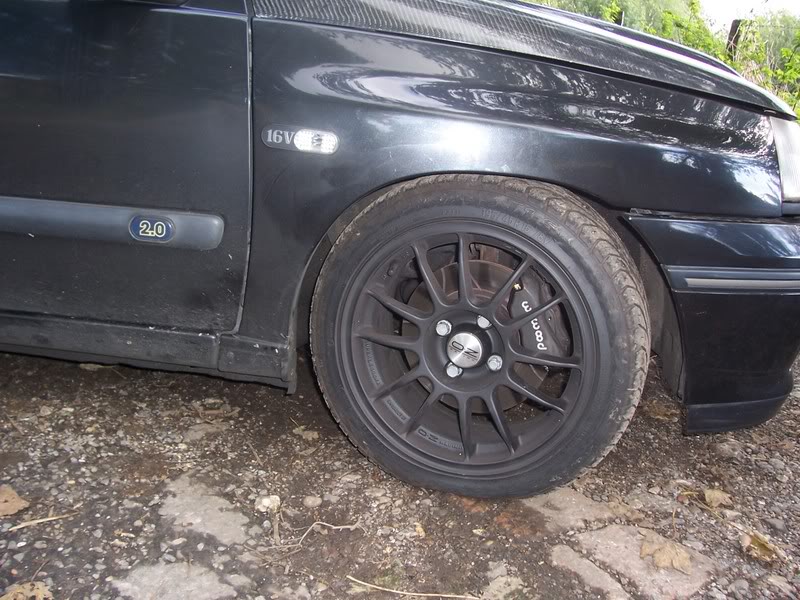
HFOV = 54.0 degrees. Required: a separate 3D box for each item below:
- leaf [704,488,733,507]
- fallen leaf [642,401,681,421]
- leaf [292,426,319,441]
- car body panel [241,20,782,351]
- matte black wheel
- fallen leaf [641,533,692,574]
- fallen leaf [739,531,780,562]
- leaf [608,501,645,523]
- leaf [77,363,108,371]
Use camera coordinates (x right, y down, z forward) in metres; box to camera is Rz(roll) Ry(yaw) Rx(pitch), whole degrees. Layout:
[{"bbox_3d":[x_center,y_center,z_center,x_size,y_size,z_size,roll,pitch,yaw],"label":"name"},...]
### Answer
[{"bbox_3d":[0.554,0.344,1.366,0.041,0.018,0.075,6,14,13],"label":"leaf"},{"bbox_3d":[0.591,0.248,1.787,0.070,0.016,0.105,0,13,-11],"label":"fallen leaf"},{"bbox_3d":[-0.180,0.264,1.558,0.066,0.013,0.038,13,17,37],"label":"leaf"},{"bbox_3d":[0.164,-0.166,1.236,0.830,0.520,0.180,6,13,11],"label":"car body panel"},{"bbox_3d":[0.128,0.064,1.323,0.556,0.555,0.197,7,14,18],"label":"matte black wheel"},{"bbox_3d":[0.403,0.380,1.192,0.072,0.011,0.108,6,14,15],"label":"fallen leaf"},{"bbox_3d":[0.554,0.377,1.211,0.052,0.024,0.090,3,13,-1],"label":"fallen leaf"},{"bbox_3d":[0.378,0.351,1.313,0.037,0.010,0.077,-2,14,-21],"label":"leaf"},{"bbox_3d":[-0.741,0.158,1.884,0.073,0.013,0.043,6,13,11],"label":"leaf"}]

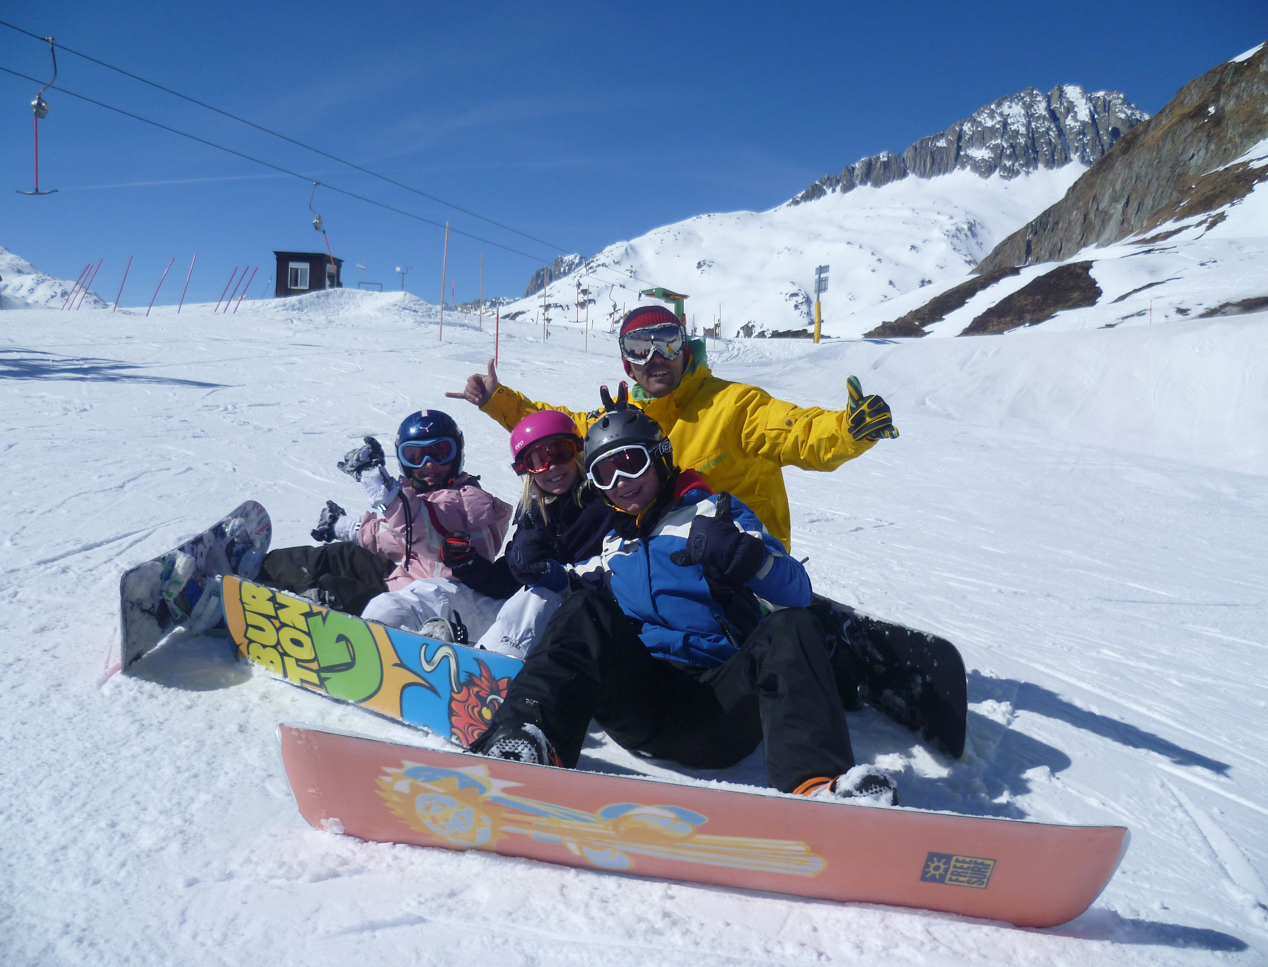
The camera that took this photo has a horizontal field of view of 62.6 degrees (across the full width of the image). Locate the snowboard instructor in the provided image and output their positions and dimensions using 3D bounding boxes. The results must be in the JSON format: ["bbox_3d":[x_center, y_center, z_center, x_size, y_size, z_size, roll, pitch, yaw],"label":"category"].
[{"bbox_3d":[0.113,0.021,2.900,1.220,1.030,0.680,3,4,17],"label":"snowboard instructor"}]

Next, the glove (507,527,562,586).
[{"bbox_3d":[-0.225,0.152,2.360,0.130,0.170,0.140,3,4,25],"label":"glove"}]

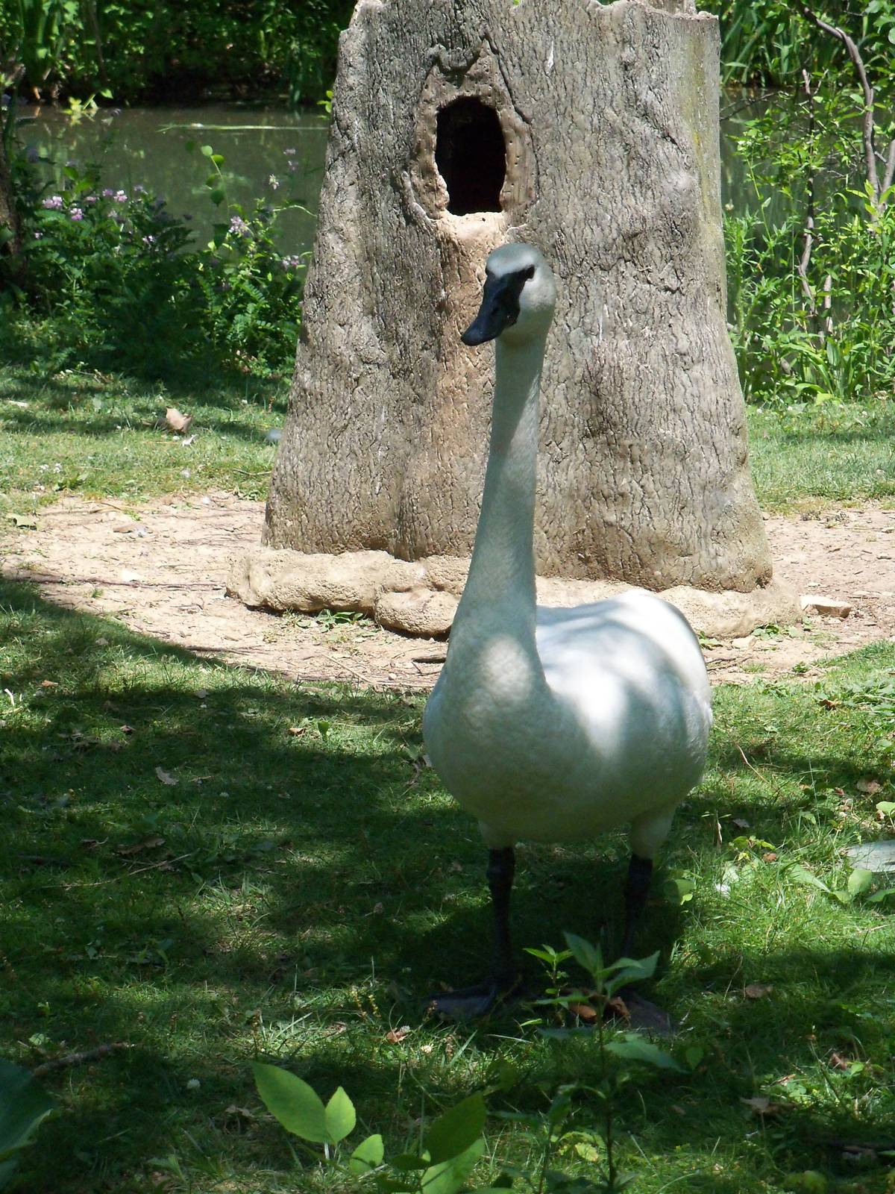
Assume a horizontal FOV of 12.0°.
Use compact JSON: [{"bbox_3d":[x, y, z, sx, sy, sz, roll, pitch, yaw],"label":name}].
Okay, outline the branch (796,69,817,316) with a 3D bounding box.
[{"bbox_3d":[1.075,-1.209,12.809,0.064,0.742,0.090,0,10,0],"label":"branch"}]

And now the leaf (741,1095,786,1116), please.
[{"bbox_3d":[0.411,0.660,5.550,0.056,0.018,0.040,0,10,0],"label":"leaf"}]

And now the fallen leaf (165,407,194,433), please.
[{"bbox_3d":[-0.753,-0.495,11.982,0.080,0.060,0.060,0,10,0],"label":"fallen leaf"}]

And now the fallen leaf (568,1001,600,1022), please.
[{"bbox_3d":[0.191,0.581,5.990,0.045,0.022,0.040,0,10,0],"label":"fallen leaf"}]

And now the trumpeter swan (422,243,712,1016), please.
[{"bbox_3d":[0.177,0.018,6.088,0.350,1.096,0.750,4,11,22],"label":"trumpeter swan"}]

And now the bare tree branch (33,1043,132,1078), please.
[{"bbox_3d":[-0.491,0.624,5.763,0.022,0.020,0.165,9,14,42],"label":"bare tree branch"}]

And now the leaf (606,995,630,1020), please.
[{"bbox_3d":[0.240,0.576,6.004,0.036,0.026,0.036,0,10,0],"label":"leaf"}]

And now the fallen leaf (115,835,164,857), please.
[{"bbox_3d":[-0.501,0.407,6.983,0.078,0.020,0.055,0,10,0],"label":"fallen leaf"}]

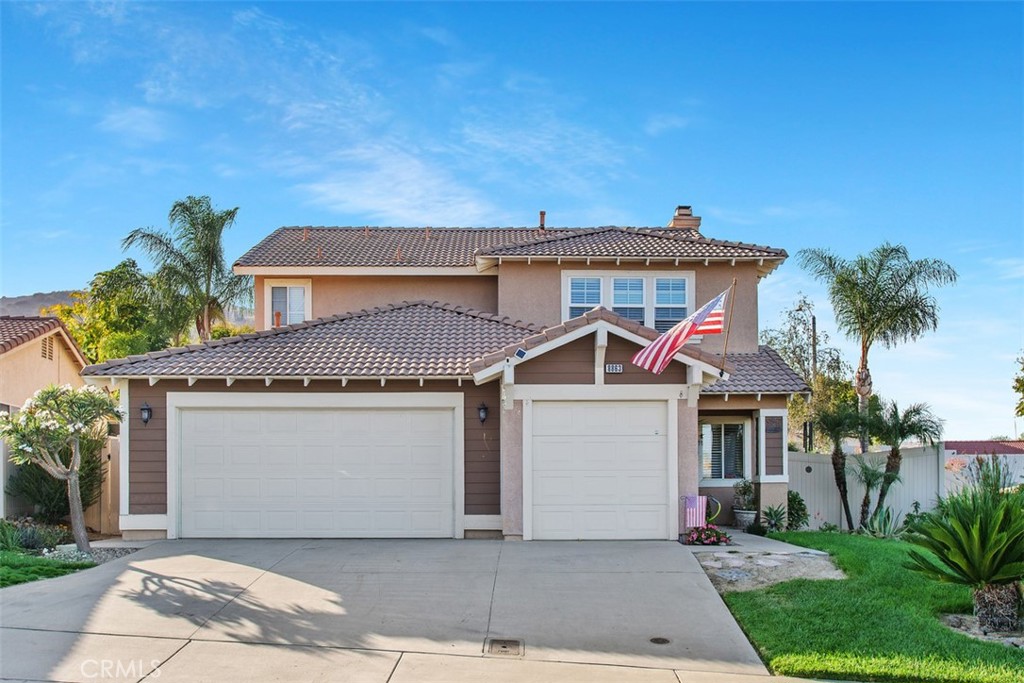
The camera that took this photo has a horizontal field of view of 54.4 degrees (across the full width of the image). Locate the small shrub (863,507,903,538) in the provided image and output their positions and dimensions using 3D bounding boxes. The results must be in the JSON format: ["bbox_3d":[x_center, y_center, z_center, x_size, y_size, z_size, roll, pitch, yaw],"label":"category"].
[{"bbox_3d":[6.773,3.309,18.200,0.780,0.580,0.750,0,-3,0],"label":"small shrub"}]

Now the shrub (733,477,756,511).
[{"bbox_3d":[4.390,2.889,18.800,0.460,0.600,0.460,0,-3,0],"label":"shrub"}]

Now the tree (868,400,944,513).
[{"bbox_3d":[7.727,2.382,19.600,1.500,2.460,1.400,0,-2,0],"label":"tree"}]

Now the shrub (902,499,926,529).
[{"bbox_3d":[7.803,3.373,19.300,0.480,0.560,0.450,0,-2,0],"label":"shrub"}]

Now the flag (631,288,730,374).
[{"bbox_3d":[2.454,-0.146,14.500,1.450,1.250,0.500,0,-2,0],"label":"flag"}]

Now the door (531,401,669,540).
[{"bbox_3d":[1.413,2.065,15.900,2.160,2.230,0.100,0,-2,0],"label":"door"}]

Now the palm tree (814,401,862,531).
[{"bbox_3d":[6.316,2.391,19.200,1.020,2.500,1.020,0,-3,0],"label":"palm tree"}]

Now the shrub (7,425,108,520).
[{"bbox_3d":[-7.795,2.271,17.000,1.750,1.700,1.500,0,-2,0],"label":"shrub"}]

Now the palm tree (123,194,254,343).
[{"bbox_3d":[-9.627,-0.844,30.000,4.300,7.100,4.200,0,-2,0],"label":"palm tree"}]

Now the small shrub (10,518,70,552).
[{"bbox_3d":[-7.325,3.005,15.500,0.950,0.500,0.850,0,-3,0],"label":"small shrub"}]

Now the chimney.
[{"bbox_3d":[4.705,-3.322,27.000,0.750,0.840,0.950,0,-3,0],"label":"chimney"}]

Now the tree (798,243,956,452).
[{"bbox_3d":[10.279,0.816,28.000,4.400,7.100,4.200,0,-3,0],"label":"tree"}]

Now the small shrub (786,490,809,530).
[{"bbox_3d":[5.344,3.174,18.700,0.480,0.740,0.460,0,-2,0],"label":"small shrub"}]

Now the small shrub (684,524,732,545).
[{"bbox_3d":[3.020,2.966,15.300,0.720,0.310,0.620,0,-3,0],"label":"small shrub"}]

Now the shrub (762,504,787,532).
[{"bbox_3d":[4.799,3.236,18.200,0.460,0.520,0.450,0,-2,0],"label":"shrub"}]

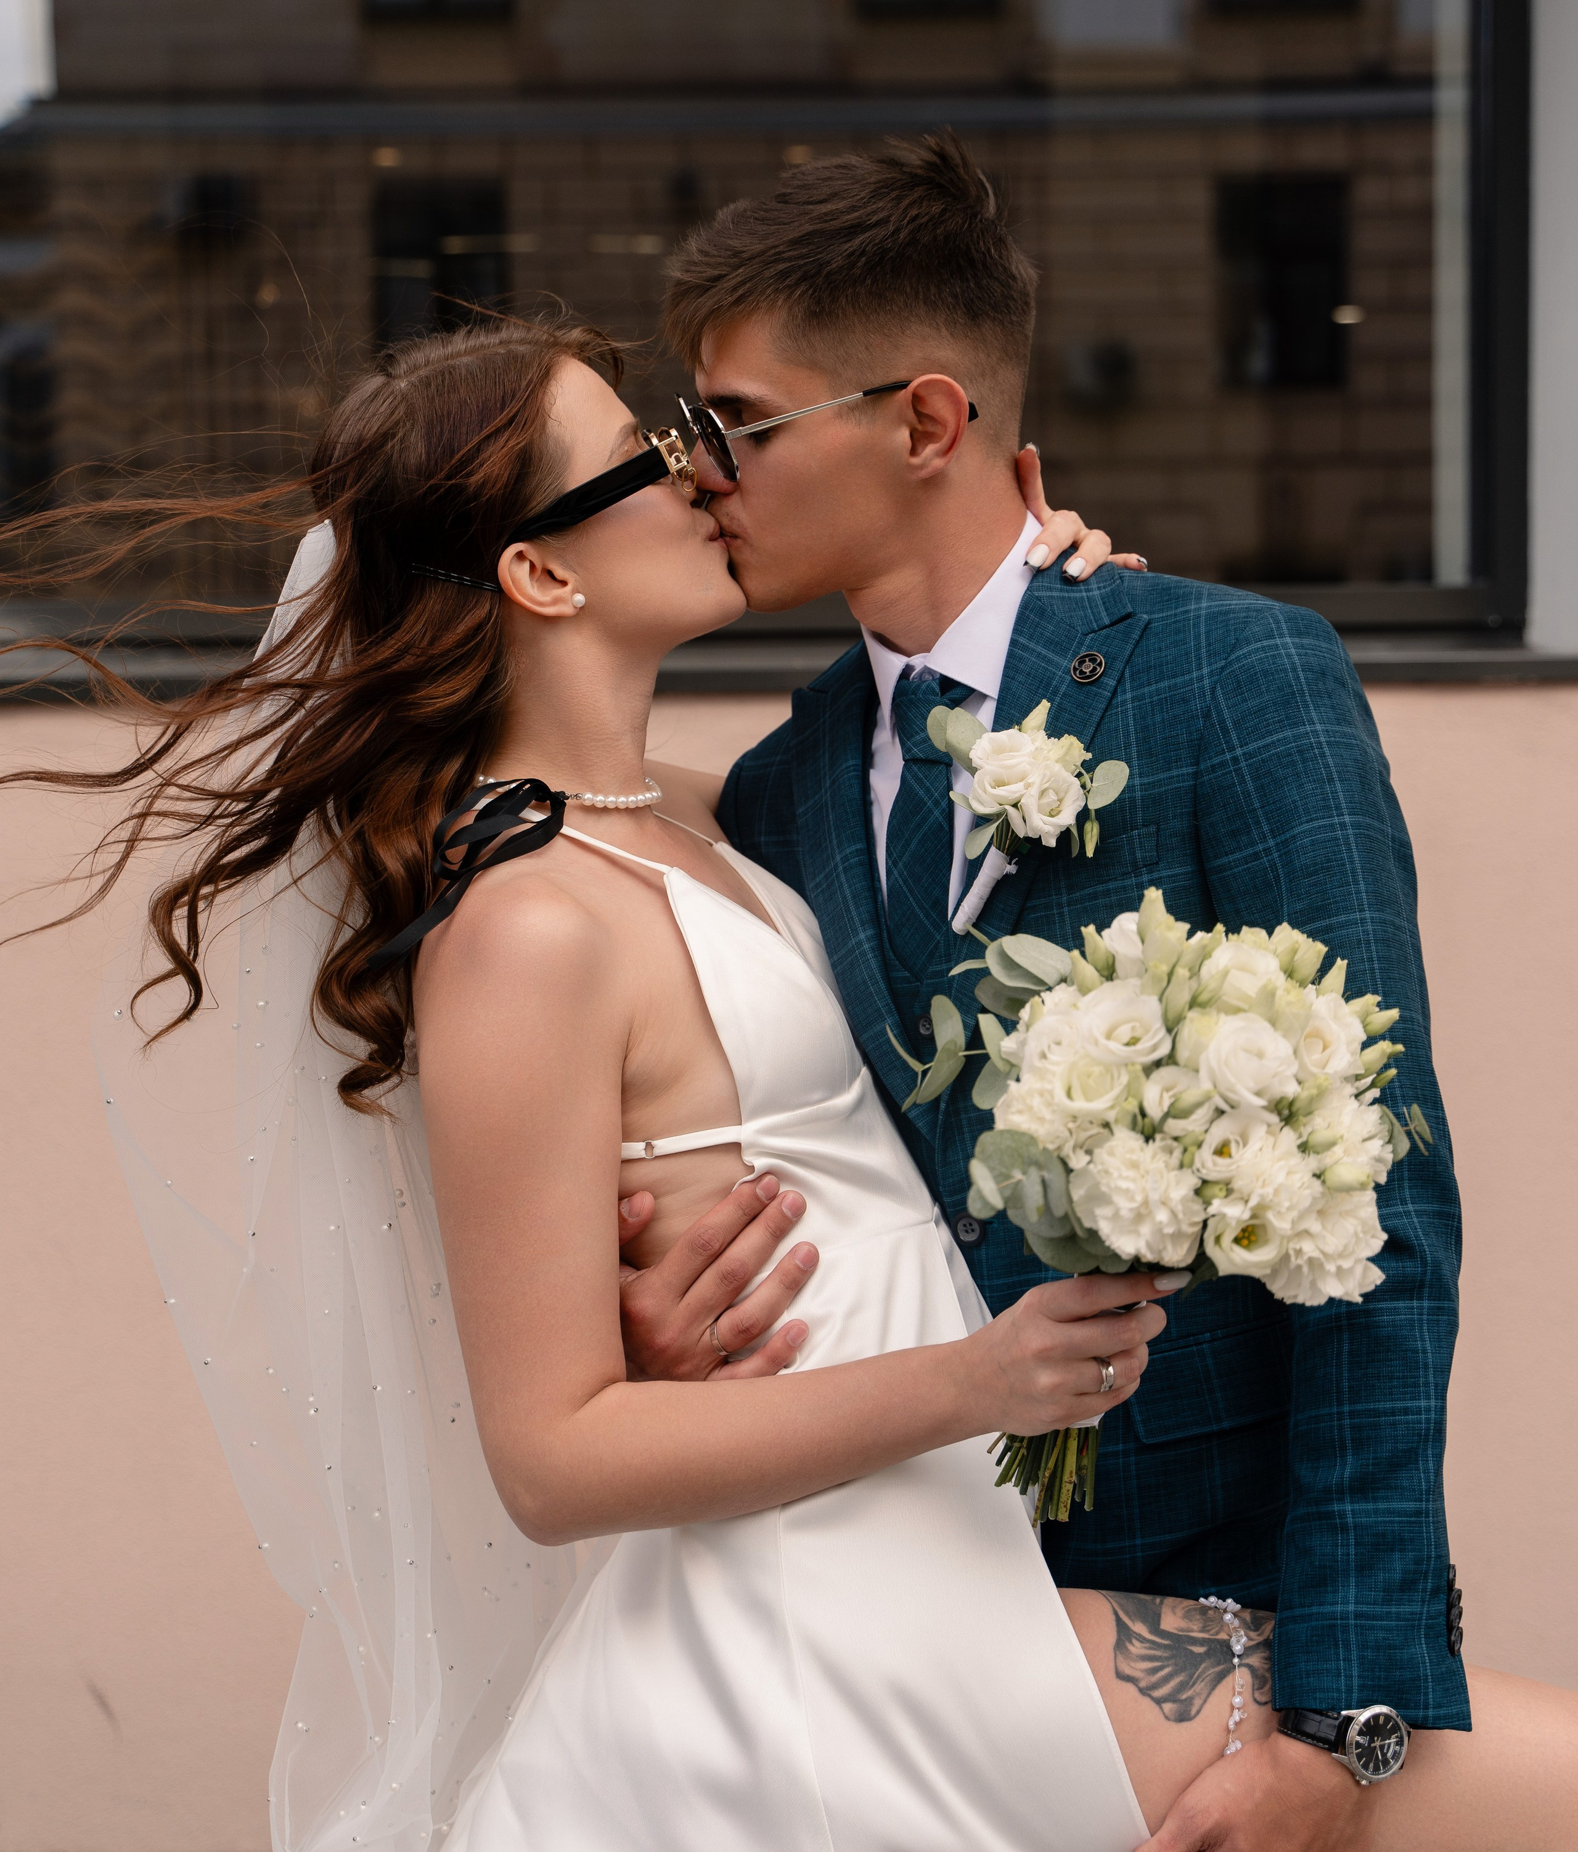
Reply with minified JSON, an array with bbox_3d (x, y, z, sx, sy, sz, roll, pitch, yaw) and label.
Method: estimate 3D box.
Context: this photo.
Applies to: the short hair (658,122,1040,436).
[{"bbox_3d":[0.035,-0.371,1.620,0.212,0.170,0.175,-3,3,-9],"label":"short hair"}]

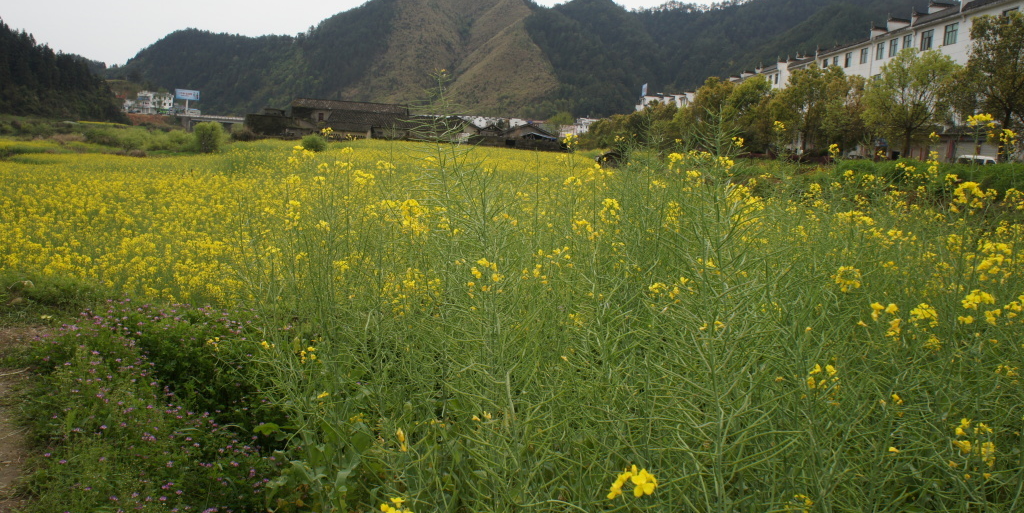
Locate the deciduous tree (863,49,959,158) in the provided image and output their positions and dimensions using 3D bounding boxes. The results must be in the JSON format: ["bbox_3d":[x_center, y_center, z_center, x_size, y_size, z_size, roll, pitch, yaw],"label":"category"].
[{"bbox_3d":[27.453,-10.360,53.000,6.200,7.900,6.200,3,9,6],"label":"deciduous tree"}]

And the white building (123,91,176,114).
[{"bbox_3d":[-179.997,-76.257,380.000,21.000,11.200,12.000,-1,10,-20],"label":"white building"}]

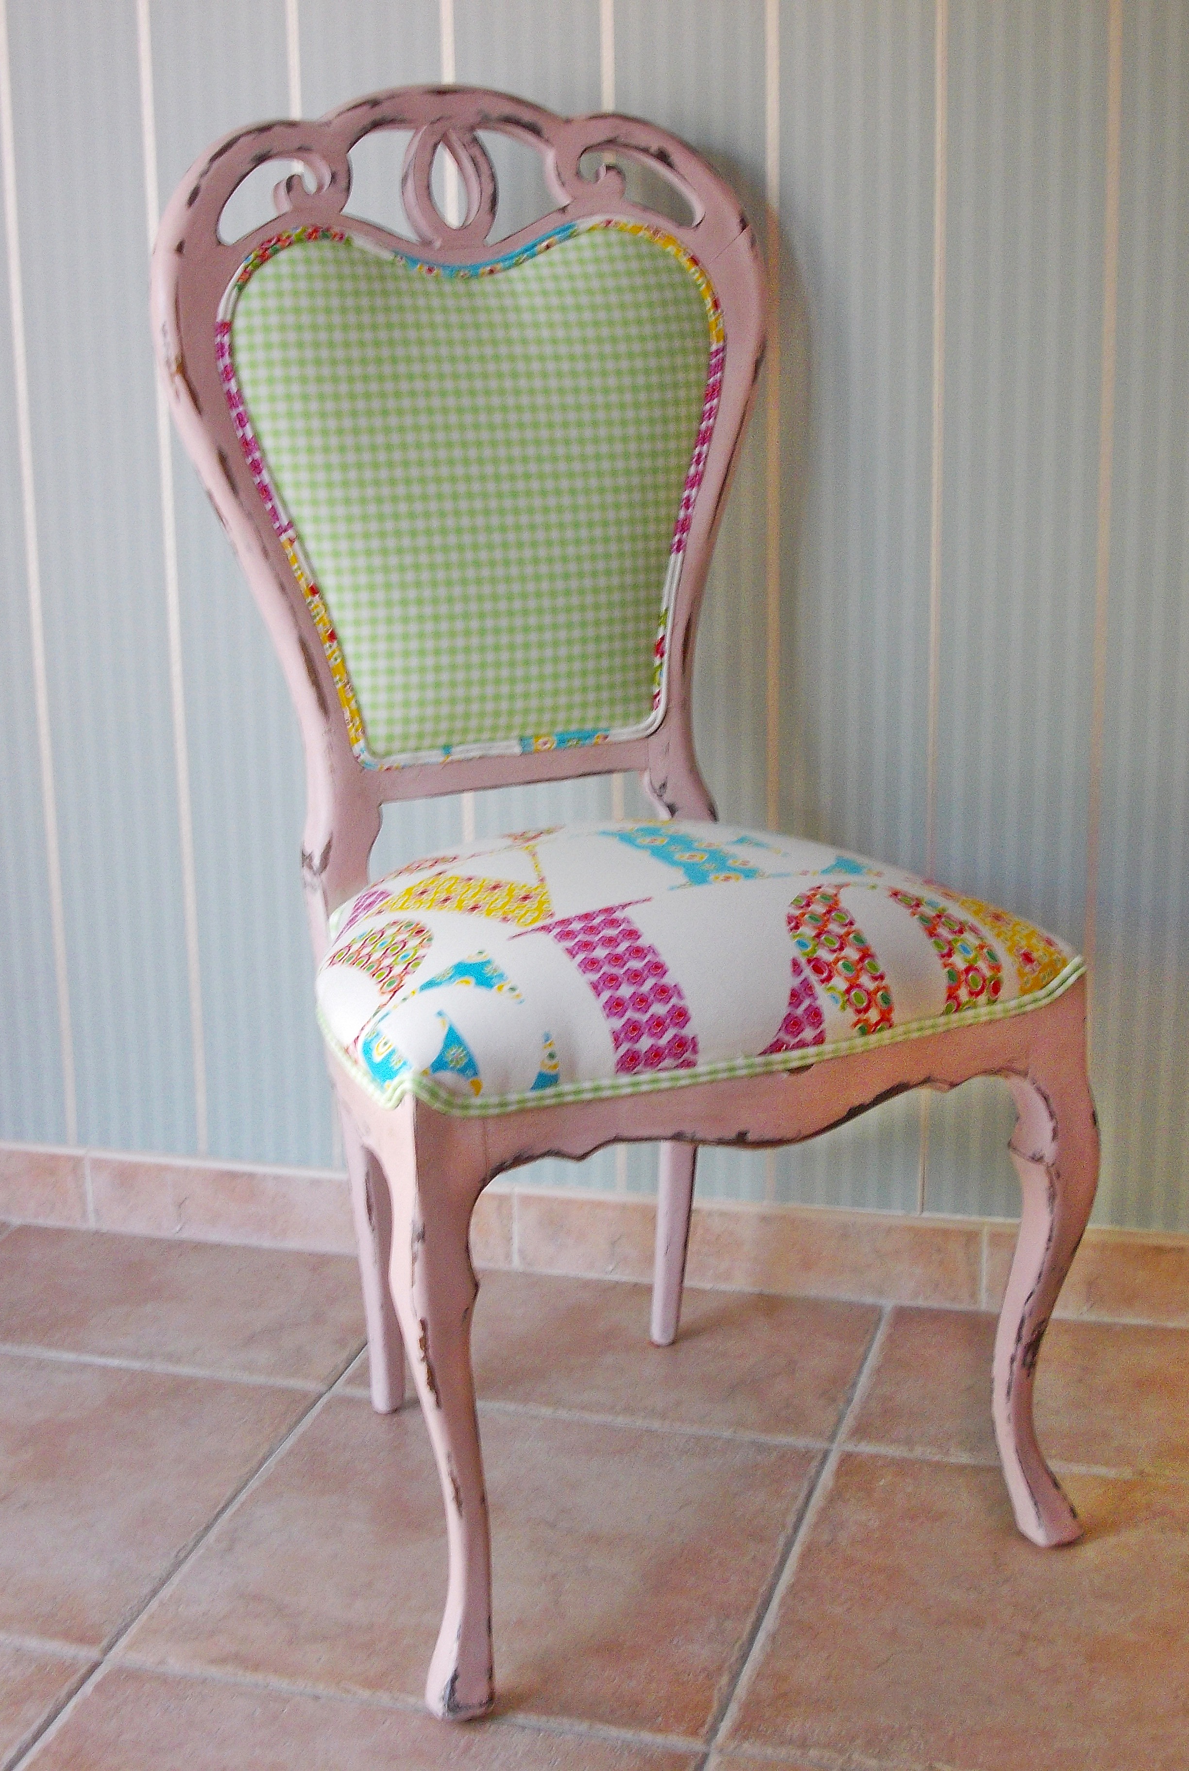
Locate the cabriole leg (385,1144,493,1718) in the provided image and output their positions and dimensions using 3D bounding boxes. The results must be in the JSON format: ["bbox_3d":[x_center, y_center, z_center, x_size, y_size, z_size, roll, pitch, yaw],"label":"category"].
[{"bbox_3d":[-0.093,0.336,1.628,0.056,0.374,0.056,-8,16,-24],"label":"cabriole leg"}]

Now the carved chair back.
[{"bbox_3d":[-0.085,-0.287,1.972,0.478,0.620,0.085,-8,5,-24],"label":"carved chair back"}]

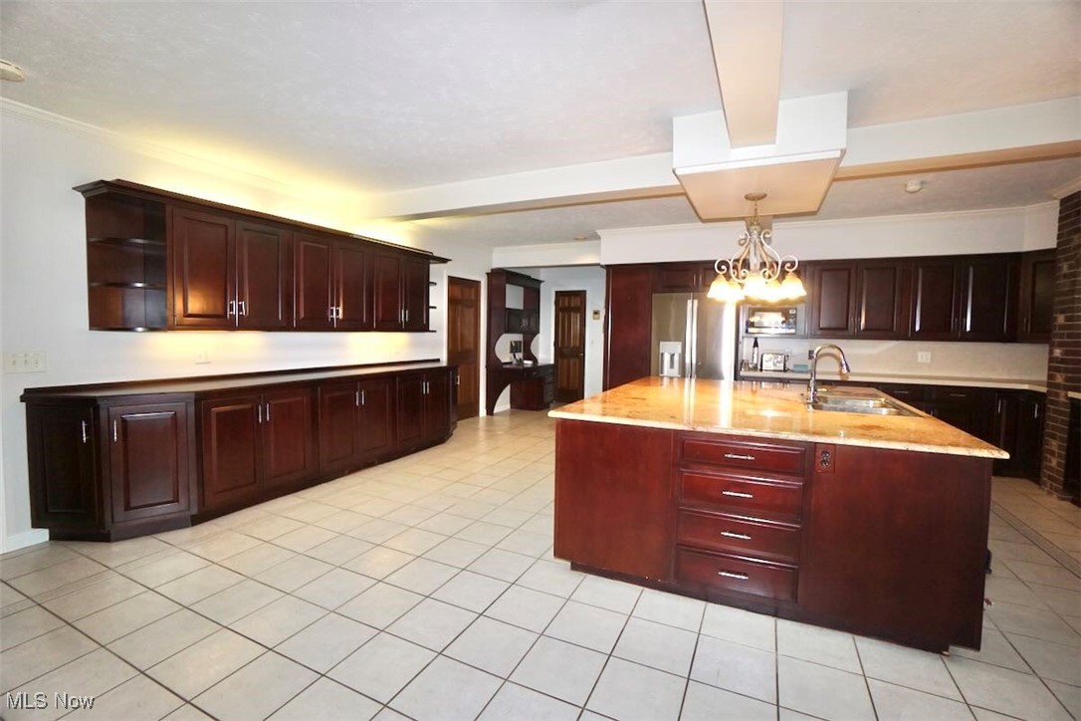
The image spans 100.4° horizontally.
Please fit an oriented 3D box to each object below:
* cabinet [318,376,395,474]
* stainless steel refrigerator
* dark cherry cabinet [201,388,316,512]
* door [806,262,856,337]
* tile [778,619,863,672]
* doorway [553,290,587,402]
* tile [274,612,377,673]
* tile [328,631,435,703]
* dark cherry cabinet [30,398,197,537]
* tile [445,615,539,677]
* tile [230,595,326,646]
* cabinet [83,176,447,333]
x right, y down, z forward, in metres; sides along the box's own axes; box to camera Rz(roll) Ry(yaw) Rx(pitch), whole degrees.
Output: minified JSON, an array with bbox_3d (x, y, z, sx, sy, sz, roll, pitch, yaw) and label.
[{"bbox_3d":[-1.902,0.555,4.240,0.575,0.735,0.880,2,3,25],"label":"cabinet"},{"bbox_3d":[1.877,0.141,5.471,0.920,1.800,0.760,2,3,25],"label":"stainless steel refrigerator"},{"bbox_3d":[-2.333,0.602,3.499,0.590,0.780,0.890,2,3,24],"label":"dark cherry cabinet"},{"bbox_3d":[3.321,-0.691,5.109,0.445,0.840,0.020,2,3,21],"label":"door"},{"bbox_3d":[1.175,1.208,1.921,0.303,0.010,0.303,2,3,25],"label":"tile"},{"bbox_3d":[0.543,-0.201,8.787,0.690,2.110,0.120,2,3,25],"label":"doorway"},{"bbox_3d":[-0.909,1.204,1.935,0.305,0.010,0.305,2,3,25],"label":"tile"},{"bbox_3d":[-0.614,1.198,1.769,0.305,0.010,0.305,2,3,25],"label":"tile"},{"bbox_3d":[-2.689,0.683,2.887,0.672,0.890,0.573,-2,4,-43],"label":"dark cherry cabinet"},{"bbox_3d":[-0.202,1.215,1.925,0.305,0.010,0.305,2,3,25],"label":"tile"},{"bbox_3d":[-1.176,1.176,2.038,0.305,0.010,0.305,2,3,25],"label":"tile"},{"bbox_3d":[-1.971,-0.710,4.222,0.370,0.880,3.360,2,3,25],"label":"cabinet"}]

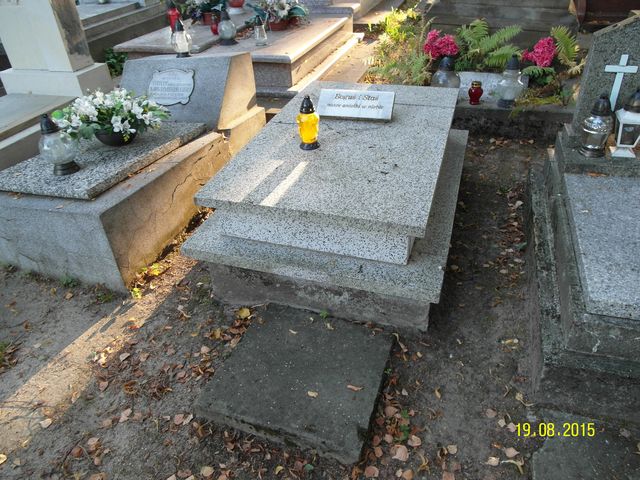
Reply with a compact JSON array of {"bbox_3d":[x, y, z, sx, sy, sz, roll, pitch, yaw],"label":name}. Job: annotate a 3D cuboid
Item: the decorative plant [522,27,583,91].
[{"bbox_3d":[1.584,-1.262,3.072,0.293,0.327,0.342,9,38,17],"label":"decorative plant"}]

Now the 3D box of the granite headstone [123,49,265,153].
[{"bbox_3d":[-0.803,-0.840,2.660,0.804,0.451,0.524,5,34,17],"label":"granite headstone"}]

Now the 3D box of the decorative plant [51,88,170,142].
[{"bbox_3d":[-1.060,-0.636,2.266,0.540,0.210,0.340,-2,37,2],"label":"decorative plant"}]

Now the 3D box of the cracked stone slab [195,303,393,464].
[{"bbox_3d":[-0.069,0.479,1.594,0.560,0.058,0.518,9,38,17],"label":"cracked stone slab"}]

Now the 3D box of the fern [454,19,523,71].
[{"bbox_3d":[1.235,-1.424,3.272,0.410,0.306,0.399,9,38,17],"label":"fern"}]

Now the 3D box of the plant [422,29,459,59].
[{"bbox_3d":[0.914,-1.467,3.375,0.225,0.213,0.228,9,38,17],"label":"plant"}]

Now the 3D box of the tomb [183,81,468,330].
[{"bbox_3d":[0.181,-0.357,2.377,1.089,0.418,1.653,9,38,17],"label":"tomb"}]

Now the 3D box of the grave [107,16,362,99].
[{"bbox_3d":[-0.701,-1.978,4.548,1.710,0.399,1.767,9,38,17],"label":"grave"}]

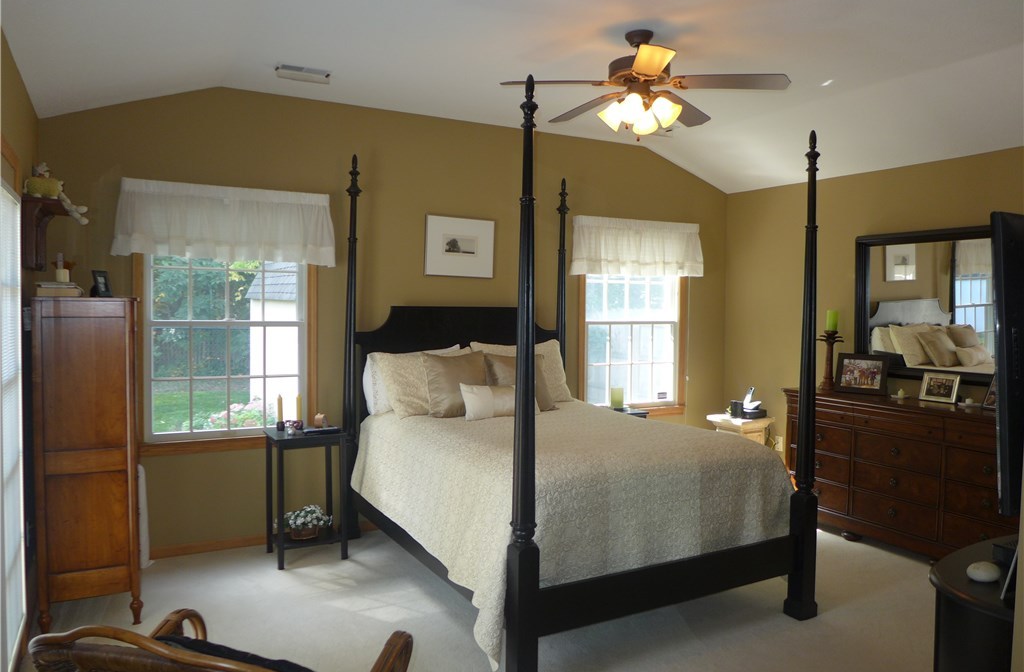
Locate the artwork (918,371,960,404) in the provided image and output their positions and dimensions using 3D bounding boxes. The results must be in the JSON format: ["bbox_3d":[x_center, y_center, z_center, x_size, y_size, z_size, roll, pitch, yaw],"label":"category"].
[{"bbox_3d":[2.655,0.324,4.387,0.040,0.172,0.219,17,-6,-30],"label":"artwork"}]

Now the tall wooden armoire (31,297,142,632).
[{"bbox_3d":[-2.030,0.570,3.448,0.399,1.492,0.688,-1,3,-28],"label":"tall wooden armoire"}]

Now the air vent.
[{"bbox_3d":[-1.134,-1.412,3.863,0.295,0.035,0.200,-1,3,-28],"label":"air vent"}]

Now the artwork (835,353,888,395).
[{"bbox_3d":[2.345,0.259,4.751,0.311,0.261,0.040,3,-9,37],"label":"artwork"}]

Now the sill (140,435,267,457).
[{"bbox_3d":[-1.652,0.643,4.203,1.040,0.068,0.080,-1,3,-28],"label":"sill"}]

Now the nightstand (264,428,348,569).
[{"bbox_3d":[-1.193,0.930,4.150,0.411,0.730,0.321,-1,3,-28],"label":"nightstand"}]

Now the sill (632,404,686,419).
[{"bbox_3d":[0.957,0.622,5.575,1.060,0.070,0.080,-1,3,-28],"label":"sill"}]

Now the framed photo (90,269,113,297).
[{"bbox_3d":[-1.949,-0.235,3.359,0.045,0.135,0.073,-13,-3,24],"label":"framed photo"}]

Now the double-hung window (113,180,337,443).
[{"bbox_3d":[-1.653,-0.128,4.171,1.160,1.470,0.130,-1,3,-28],"label":"double-hung window"}]

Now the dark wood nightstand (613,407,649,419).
[{"bbox_3d":[0.734,0.912,5.178,0.407,0.719,0.317,-1,3,-28],"label":"dark wood nightstand"}]

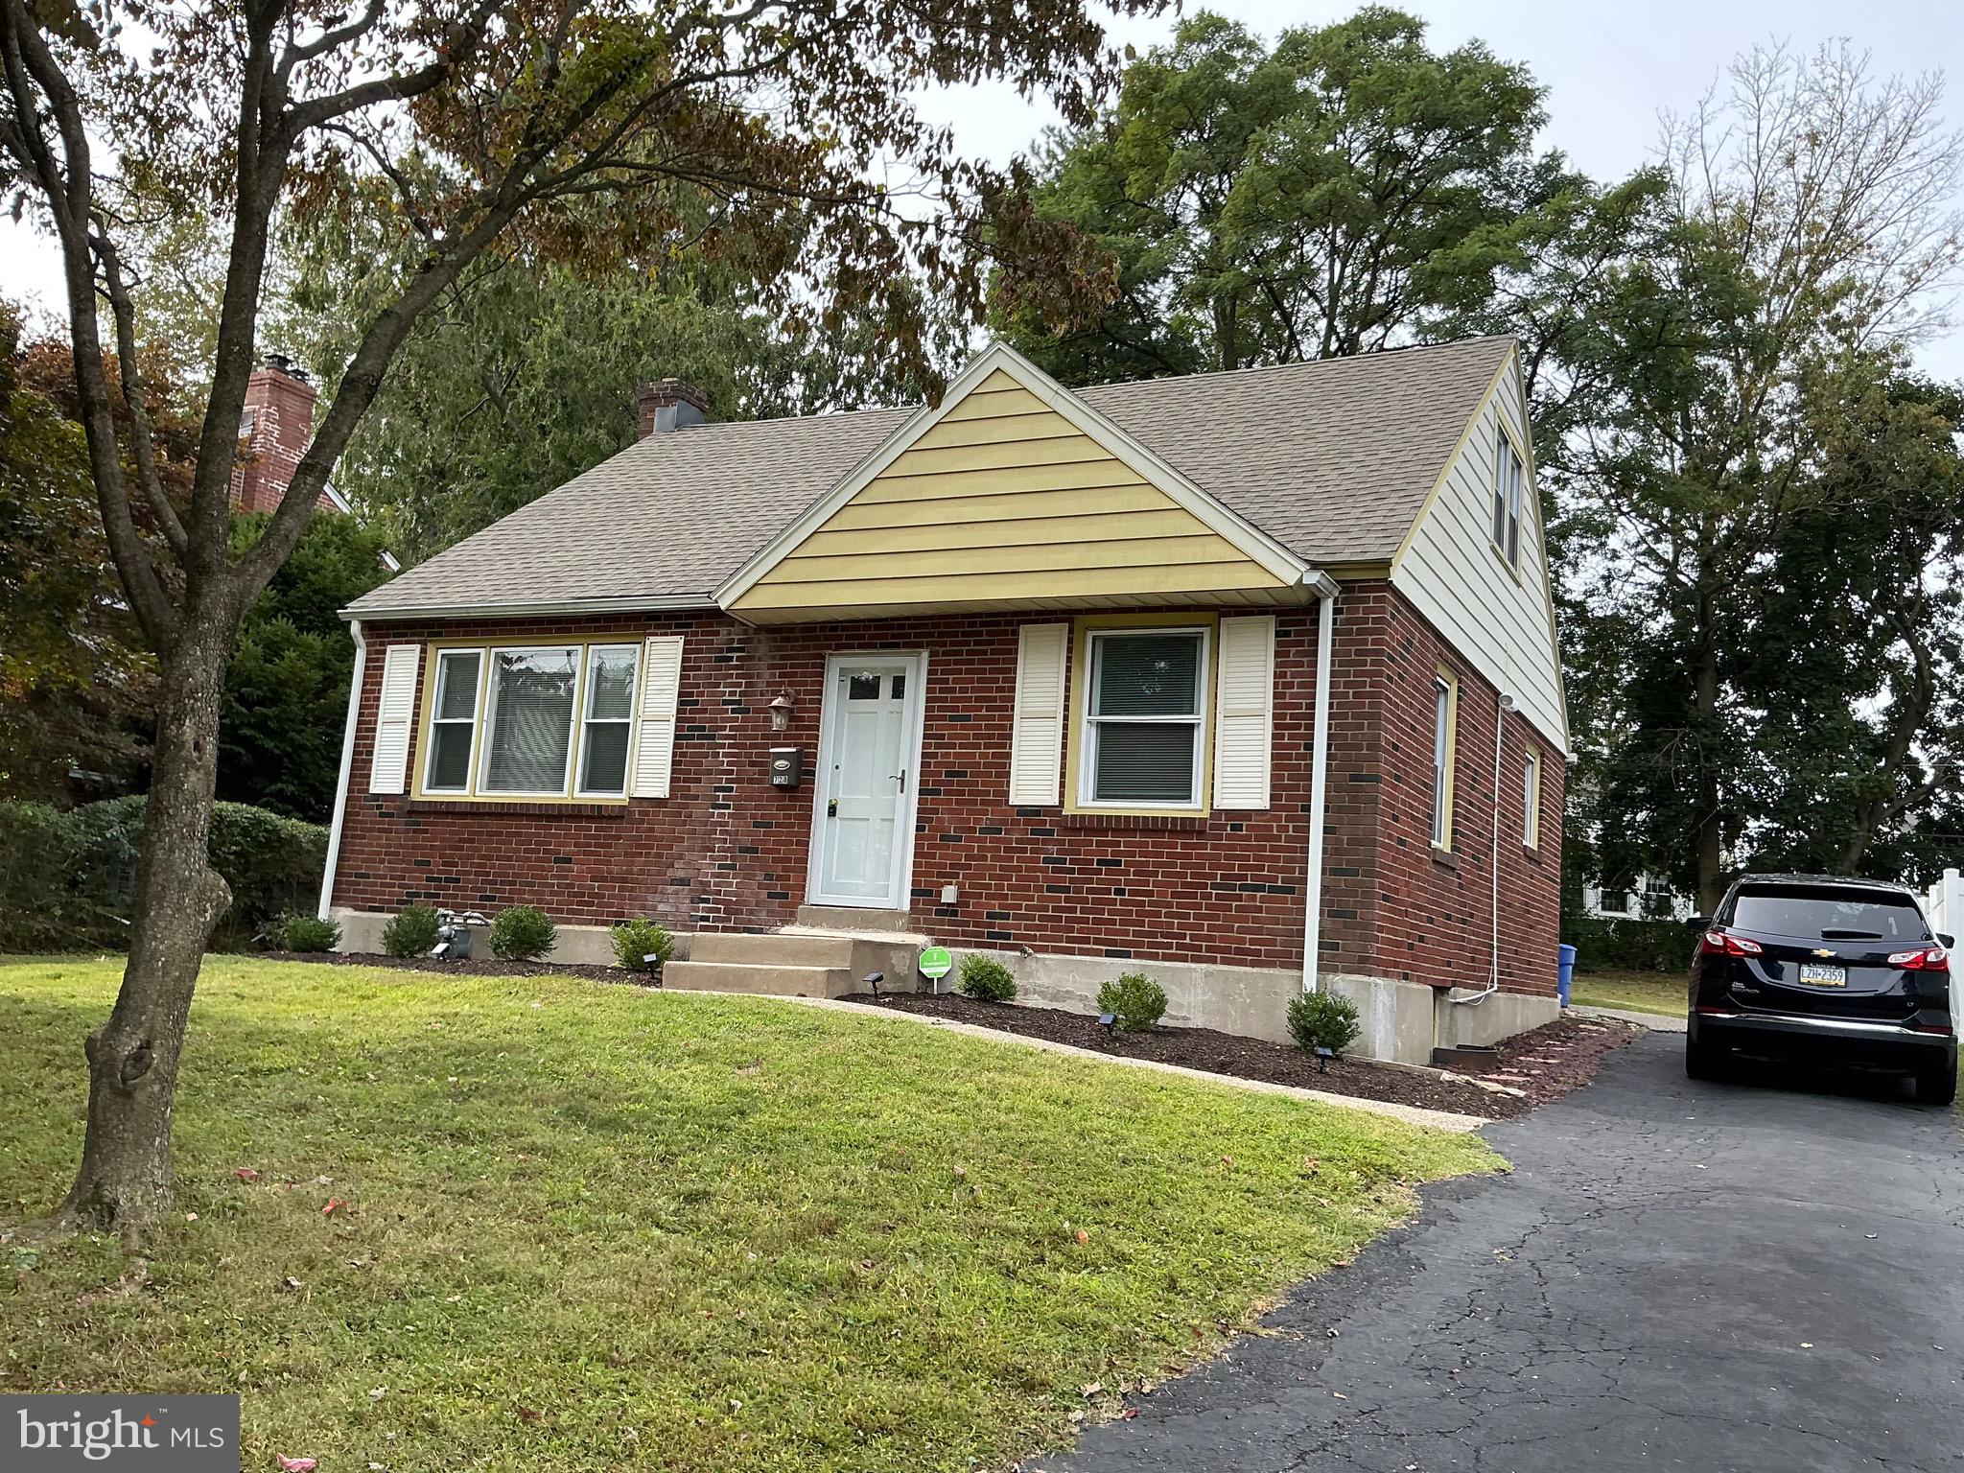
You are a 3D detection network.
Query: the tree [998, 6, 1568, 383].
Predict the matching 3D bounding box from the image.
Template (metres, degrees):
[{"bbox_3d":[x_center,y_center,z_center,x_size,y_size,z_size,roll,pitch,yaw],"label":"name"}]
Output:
[{"bbox_3d":[5.114,-4.571,28.745,11.000,18.510,11.000,0,-9,28],"label":"tree"}]

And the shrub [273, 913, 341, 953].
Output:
[{"bbox_3d":[-6.218,1.797,14.648,0.570,0.420,0.550,0,-9,28],"label":"shrub"}]

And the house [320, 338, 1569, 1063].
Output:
[{"bbox_3d":[0.264,-0.560,16.638,10.140,6.710,9.220,0,-9,28],"label":"house"}]

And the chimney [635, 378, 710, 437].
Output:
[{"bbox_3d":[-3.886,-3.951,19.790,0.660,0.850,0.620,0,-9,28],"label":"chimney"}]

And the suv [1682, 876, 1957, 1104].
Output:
[{"bbox_3d":[7.194,2.085,13.718,1.900,1.670,4.650,0,-6,26],"label":"suv"}]

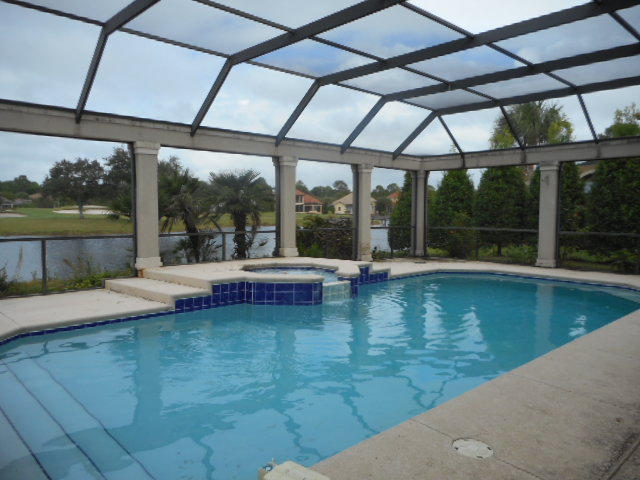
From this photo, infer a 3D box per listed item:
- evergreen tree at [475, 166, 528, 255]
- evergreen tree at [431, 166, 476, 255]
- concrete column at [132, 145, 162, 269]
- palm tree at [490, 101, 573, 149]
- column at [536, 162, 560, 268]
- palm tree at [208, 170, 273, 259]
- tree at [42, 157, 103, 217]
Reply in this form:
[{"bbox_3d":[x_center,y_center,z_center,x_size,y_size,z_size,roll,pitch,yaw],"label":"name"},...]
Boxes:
[{"bbox_3d":[6.015,-1.113,15.391,1.900,3.270,1.900,2,4,21],"label":"evergreen tree"},{"bbox_3d":[4.873,-1.136,16.495,1.700,3.260,1.700,1,4,16],"label":"evergreen tree"},{"bbox_3d":[-3.336,-0.645,8.838,0.430,2.310,0.430,-3,5,-42],"label":"concrete column"},{"bbox_3d":[9.388,-3.055,20.385,3.600,6.520,3.600,2,4,24],"label":"palm tree"},{"bbox_3d":[5.815,-0.623,11.703,0.430,2.610,0.430,-3,5,-42],"label":"column"},{"bbox_3d":[-2.251,-0.427,12.626,1.750,2.990,1.750,0,4,-10],"label":"palm tree"},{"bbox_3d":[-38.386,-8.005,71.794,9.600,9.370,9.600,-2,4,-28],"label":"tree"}]

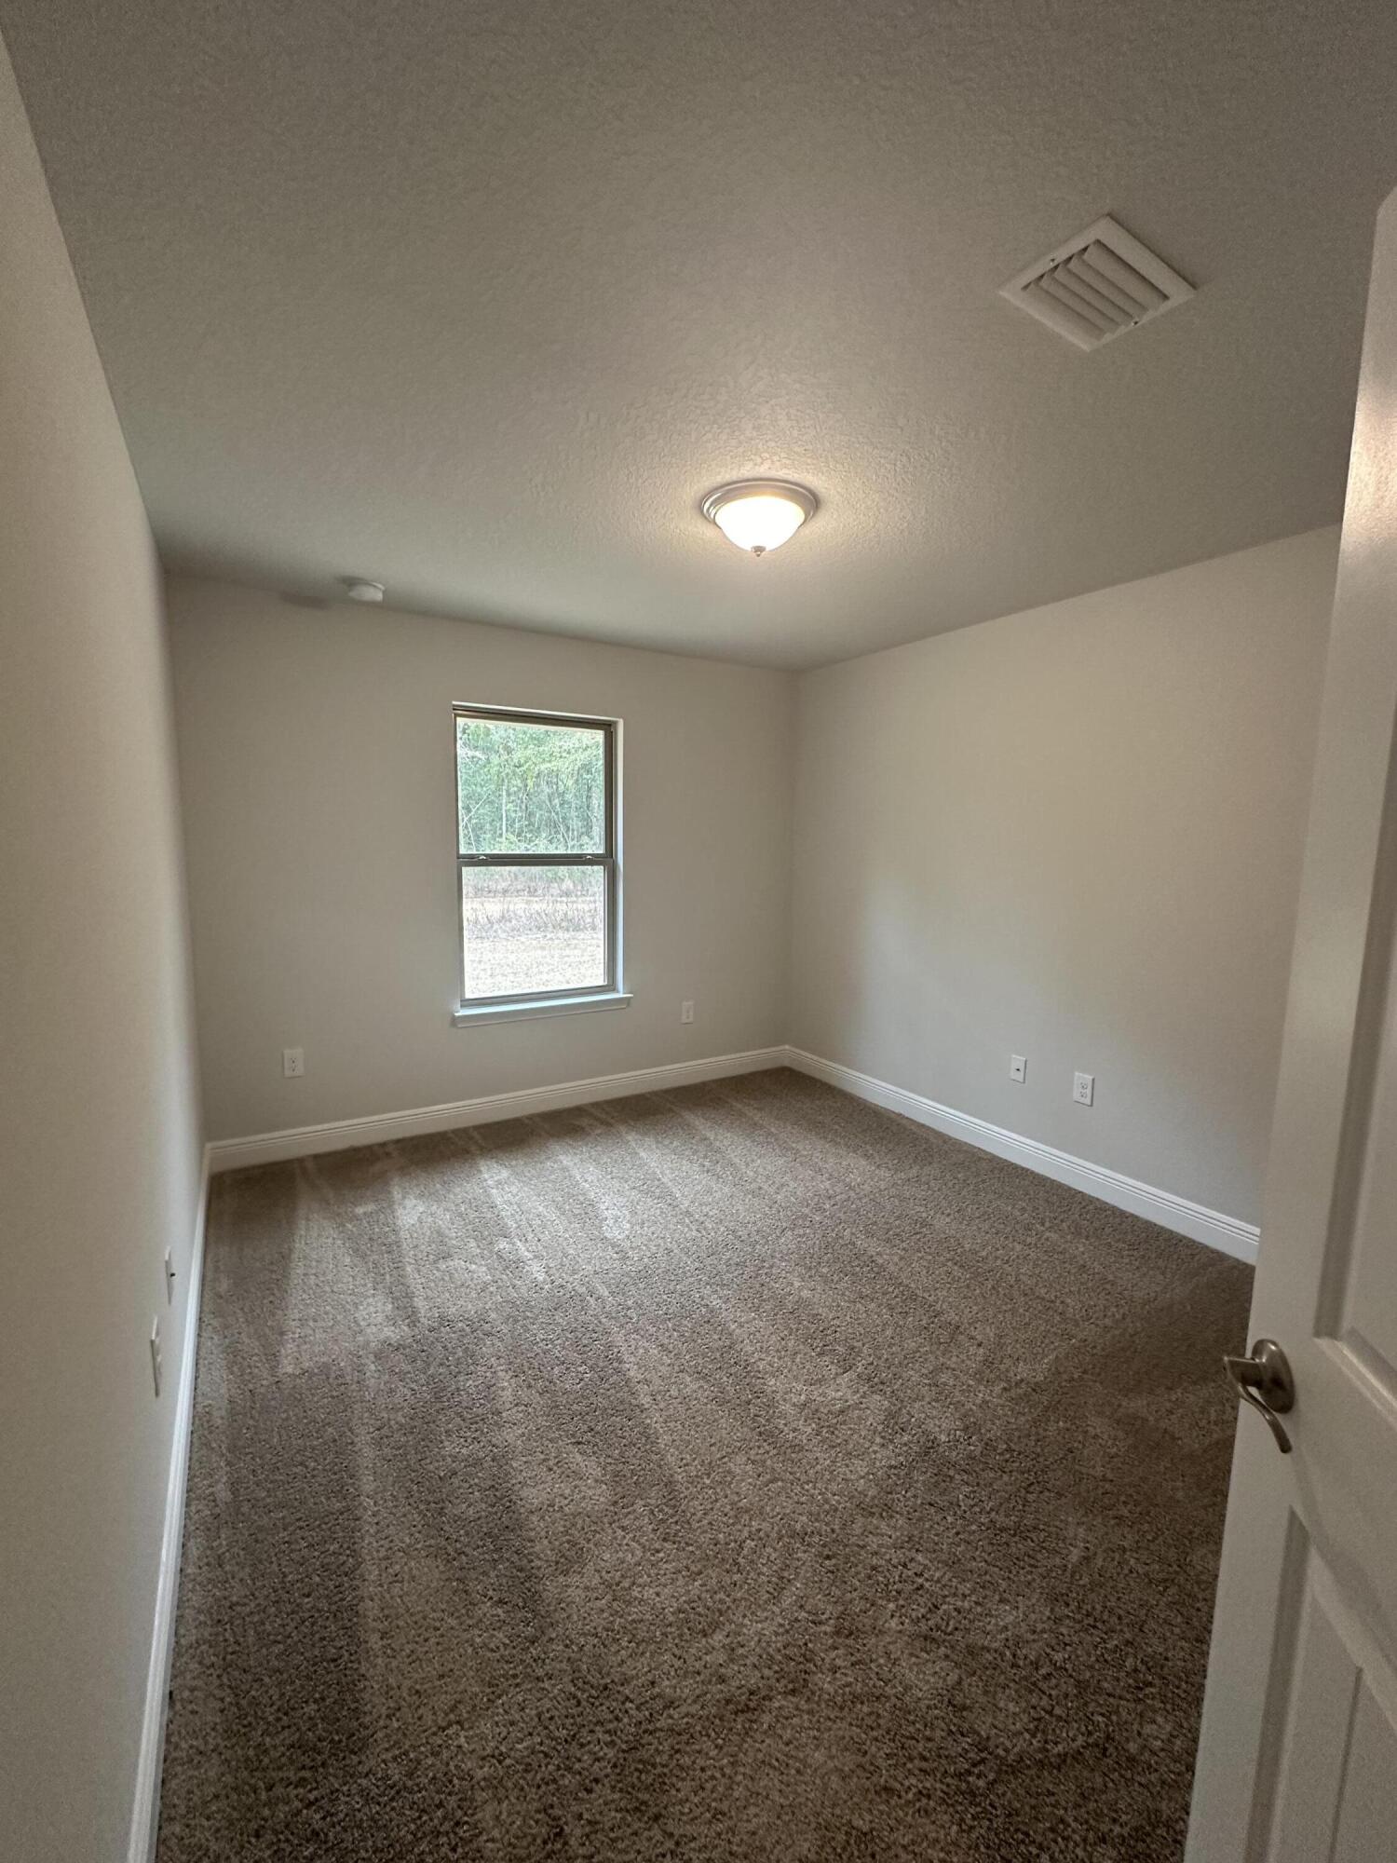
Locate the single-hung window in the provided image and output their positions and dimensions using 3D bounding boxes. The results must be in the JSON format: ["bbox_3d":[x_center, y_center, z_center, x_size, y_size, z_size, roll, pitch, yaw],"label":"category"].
[{"bbox_3d":[-0.807,-0.367,3.868,0.875,1.460,0.100,-4,8,-31],"label":"single-hung window"}]

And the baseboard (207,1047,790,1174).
[{"bbox_3d":[-0.763,0.880,4.007,3.110,0.136,0.018,-4,8,-31],"label":"baseboard"}]

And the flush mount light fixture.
[{"bbox_3d":[0.184,-1.206,2.272,0.348,0.145,0.348,1,7,0],"label":"flush mount light fixture"}]

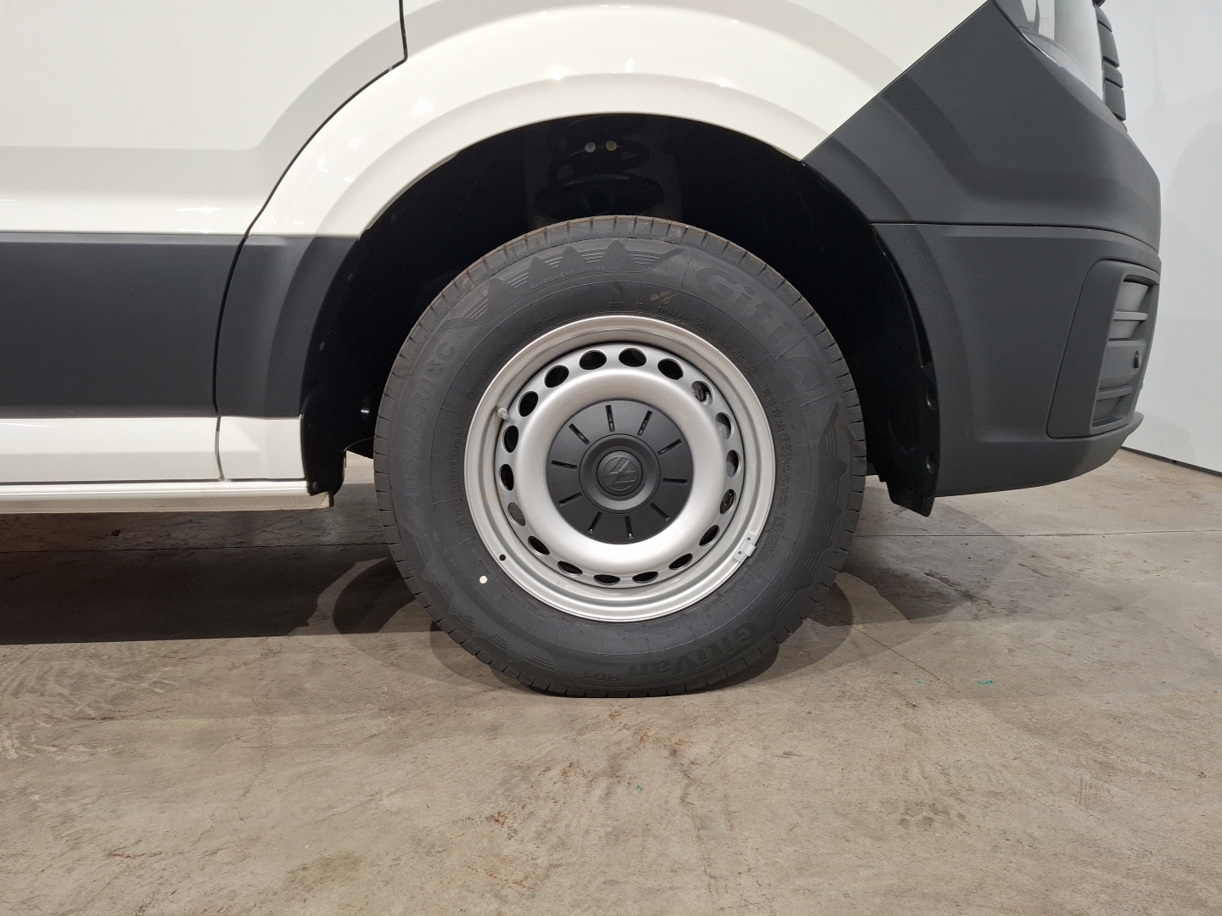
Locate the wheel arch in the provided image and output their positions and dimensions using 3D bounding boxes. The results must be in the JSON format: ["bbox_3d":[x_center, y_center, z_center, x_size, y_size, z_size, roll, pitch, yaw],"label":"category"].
[{"bbox_3d":[-0.042,-0.207,1.211,0.982,0.516,0.260,0,9,-1],"label":"wheel arch"}]

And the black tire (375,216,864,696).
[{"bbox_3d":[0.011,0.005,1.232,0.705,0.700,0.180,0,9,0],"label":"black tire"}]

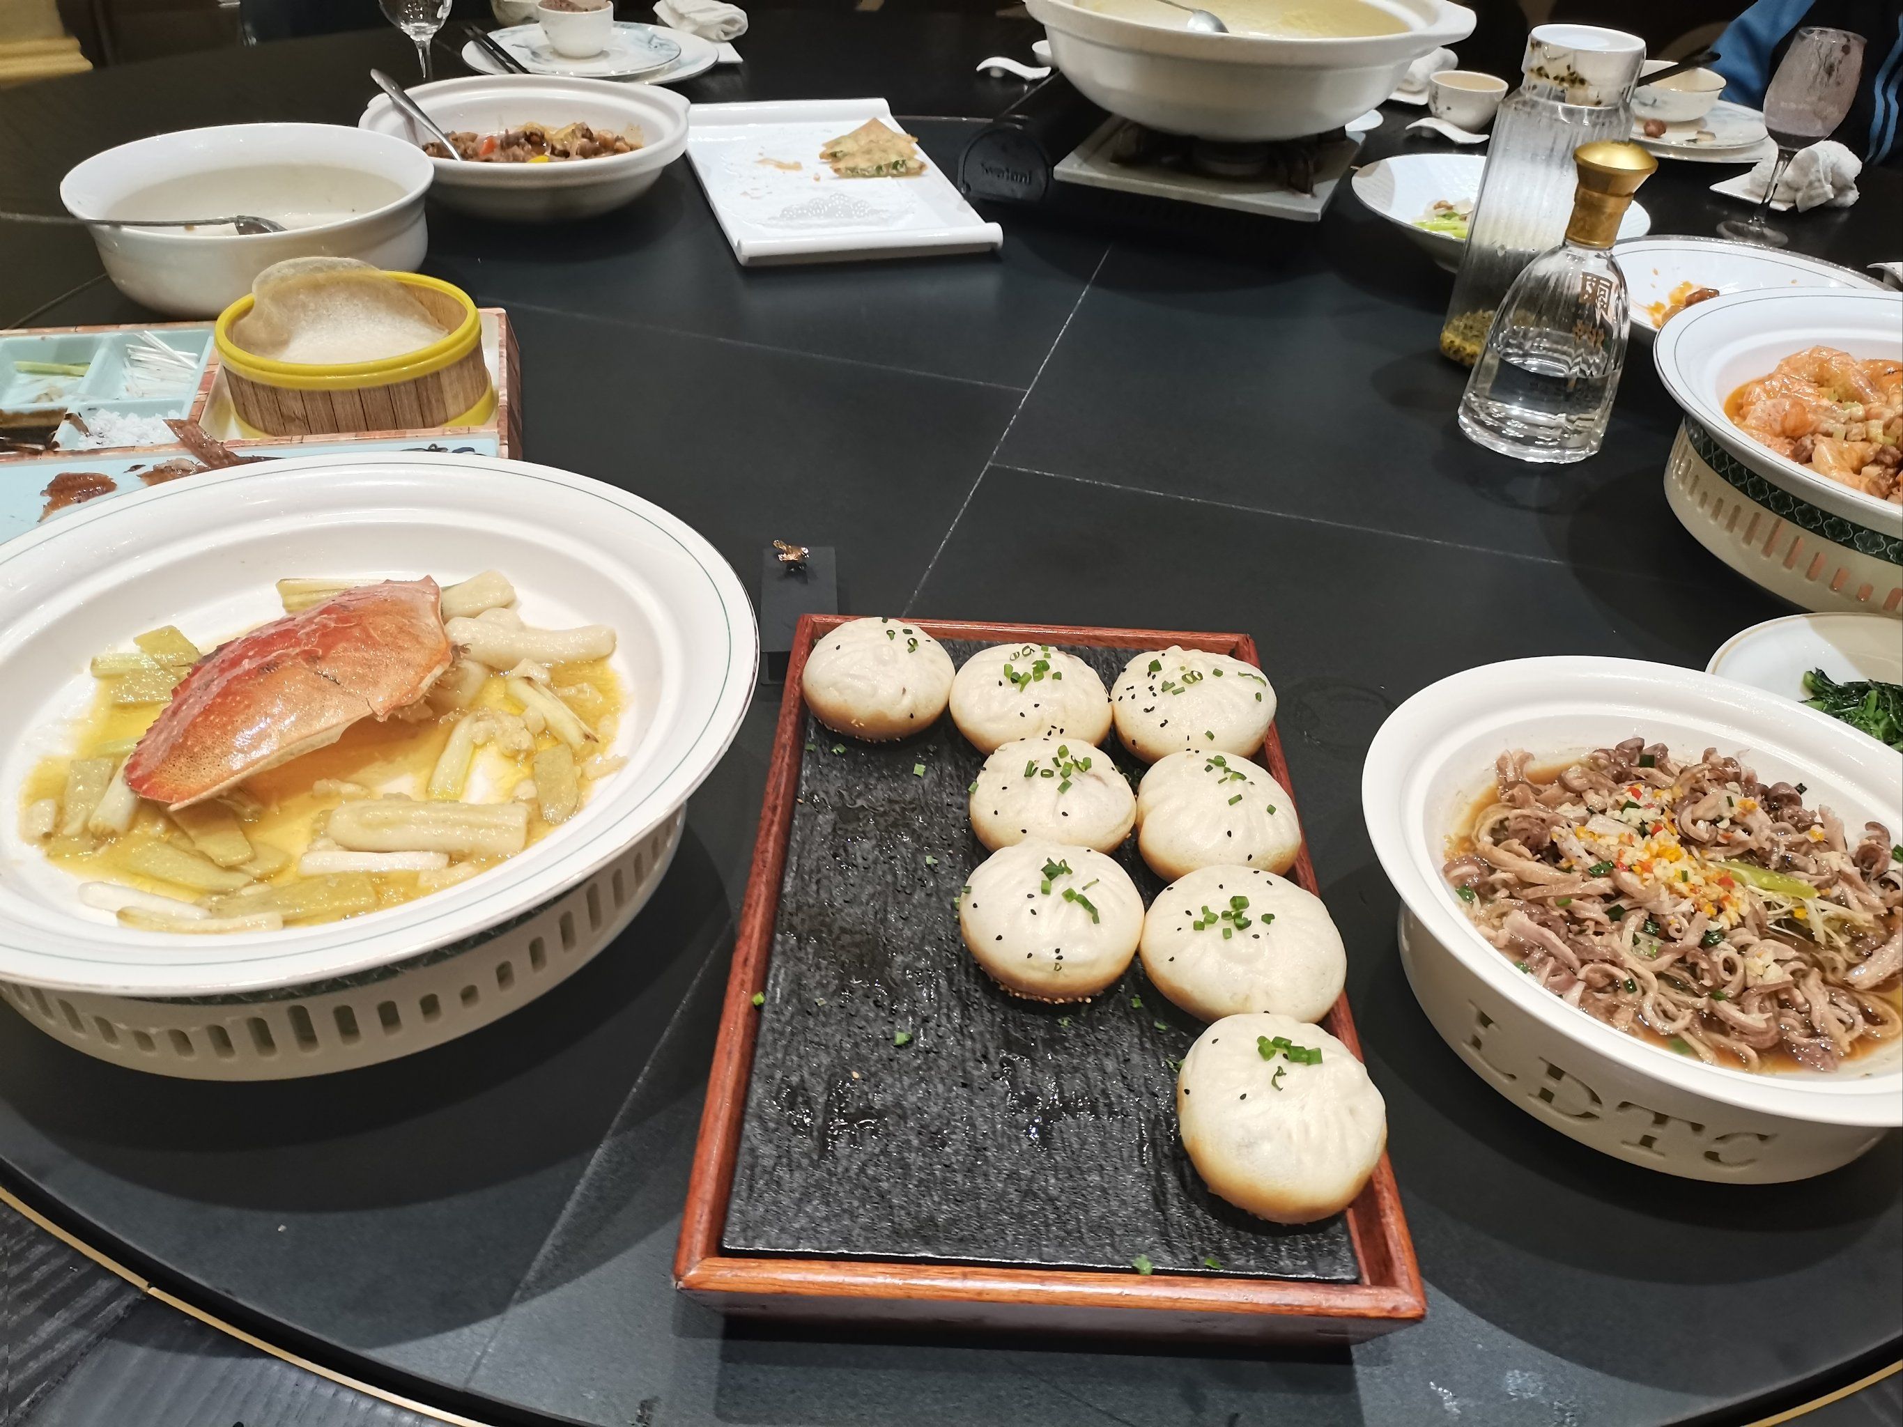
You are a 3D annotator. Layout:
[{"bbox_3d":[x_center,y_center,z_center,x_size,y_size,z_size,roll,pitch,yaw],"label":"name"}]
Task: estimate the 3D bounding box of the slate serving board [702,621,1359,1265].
[{"bbox_3d":[0.032,0.076,0.599,0.205,0.013,0.347,3,38,-1],"label":"slate serving board"}]

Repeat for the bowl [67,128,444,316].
[{"bbox_3d":[-0.549,-0.380,1.137,0.270,0.080,0.270,2,38,-2],"label":"bowl"}]

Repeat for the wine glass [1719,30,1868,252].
[{"bbox_3d":[0.847,-0.580,1.441,0.073,0.195,0.073,3,38,0],"label":"wine glass"}]

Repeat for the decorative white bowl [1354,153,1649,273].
[{"bbox_3d":[0.494,-0.430,1.304,0.262,0.053,0.262,3,38,0],"label":"decorative white bowl"}]

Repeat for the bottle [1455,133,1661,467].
[{"bbox_3d":[0.434,-0.289,0.997,0.104,0.203,0.104,-4,38,-9],"label":"bottle"}]

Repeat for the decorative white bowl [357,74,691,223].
[{"bbox_3d":[-0.394,-0.529,1.349,0.299,0.070,0.285,2,38,-2],"label":"decorative white bowl"}]

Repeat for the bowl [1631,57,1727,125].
[{"bbox_3d":[0.882,-0.760,1.761,0.124,0.048,0.124,3,38,0],"label":"bowl"}]

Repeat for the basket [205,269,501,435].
[{"bbox_3d":[-0.393,-0.227,0.951,0.166,0.062,0.166,3,38,0],"label":"basket"}]

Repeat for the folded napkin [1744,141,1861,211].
[{"bbox_3d":[0.940,-0.593,1.583,0.104,0.050,0.084,3,38,0],"label":"folded napkin"}]

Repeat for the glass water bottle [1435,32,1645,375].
[{"bbox_3d":[0.459,-0.392,1.103,0.103,0.236,0.103,3,38,0],"label":"glass water bottle"}]

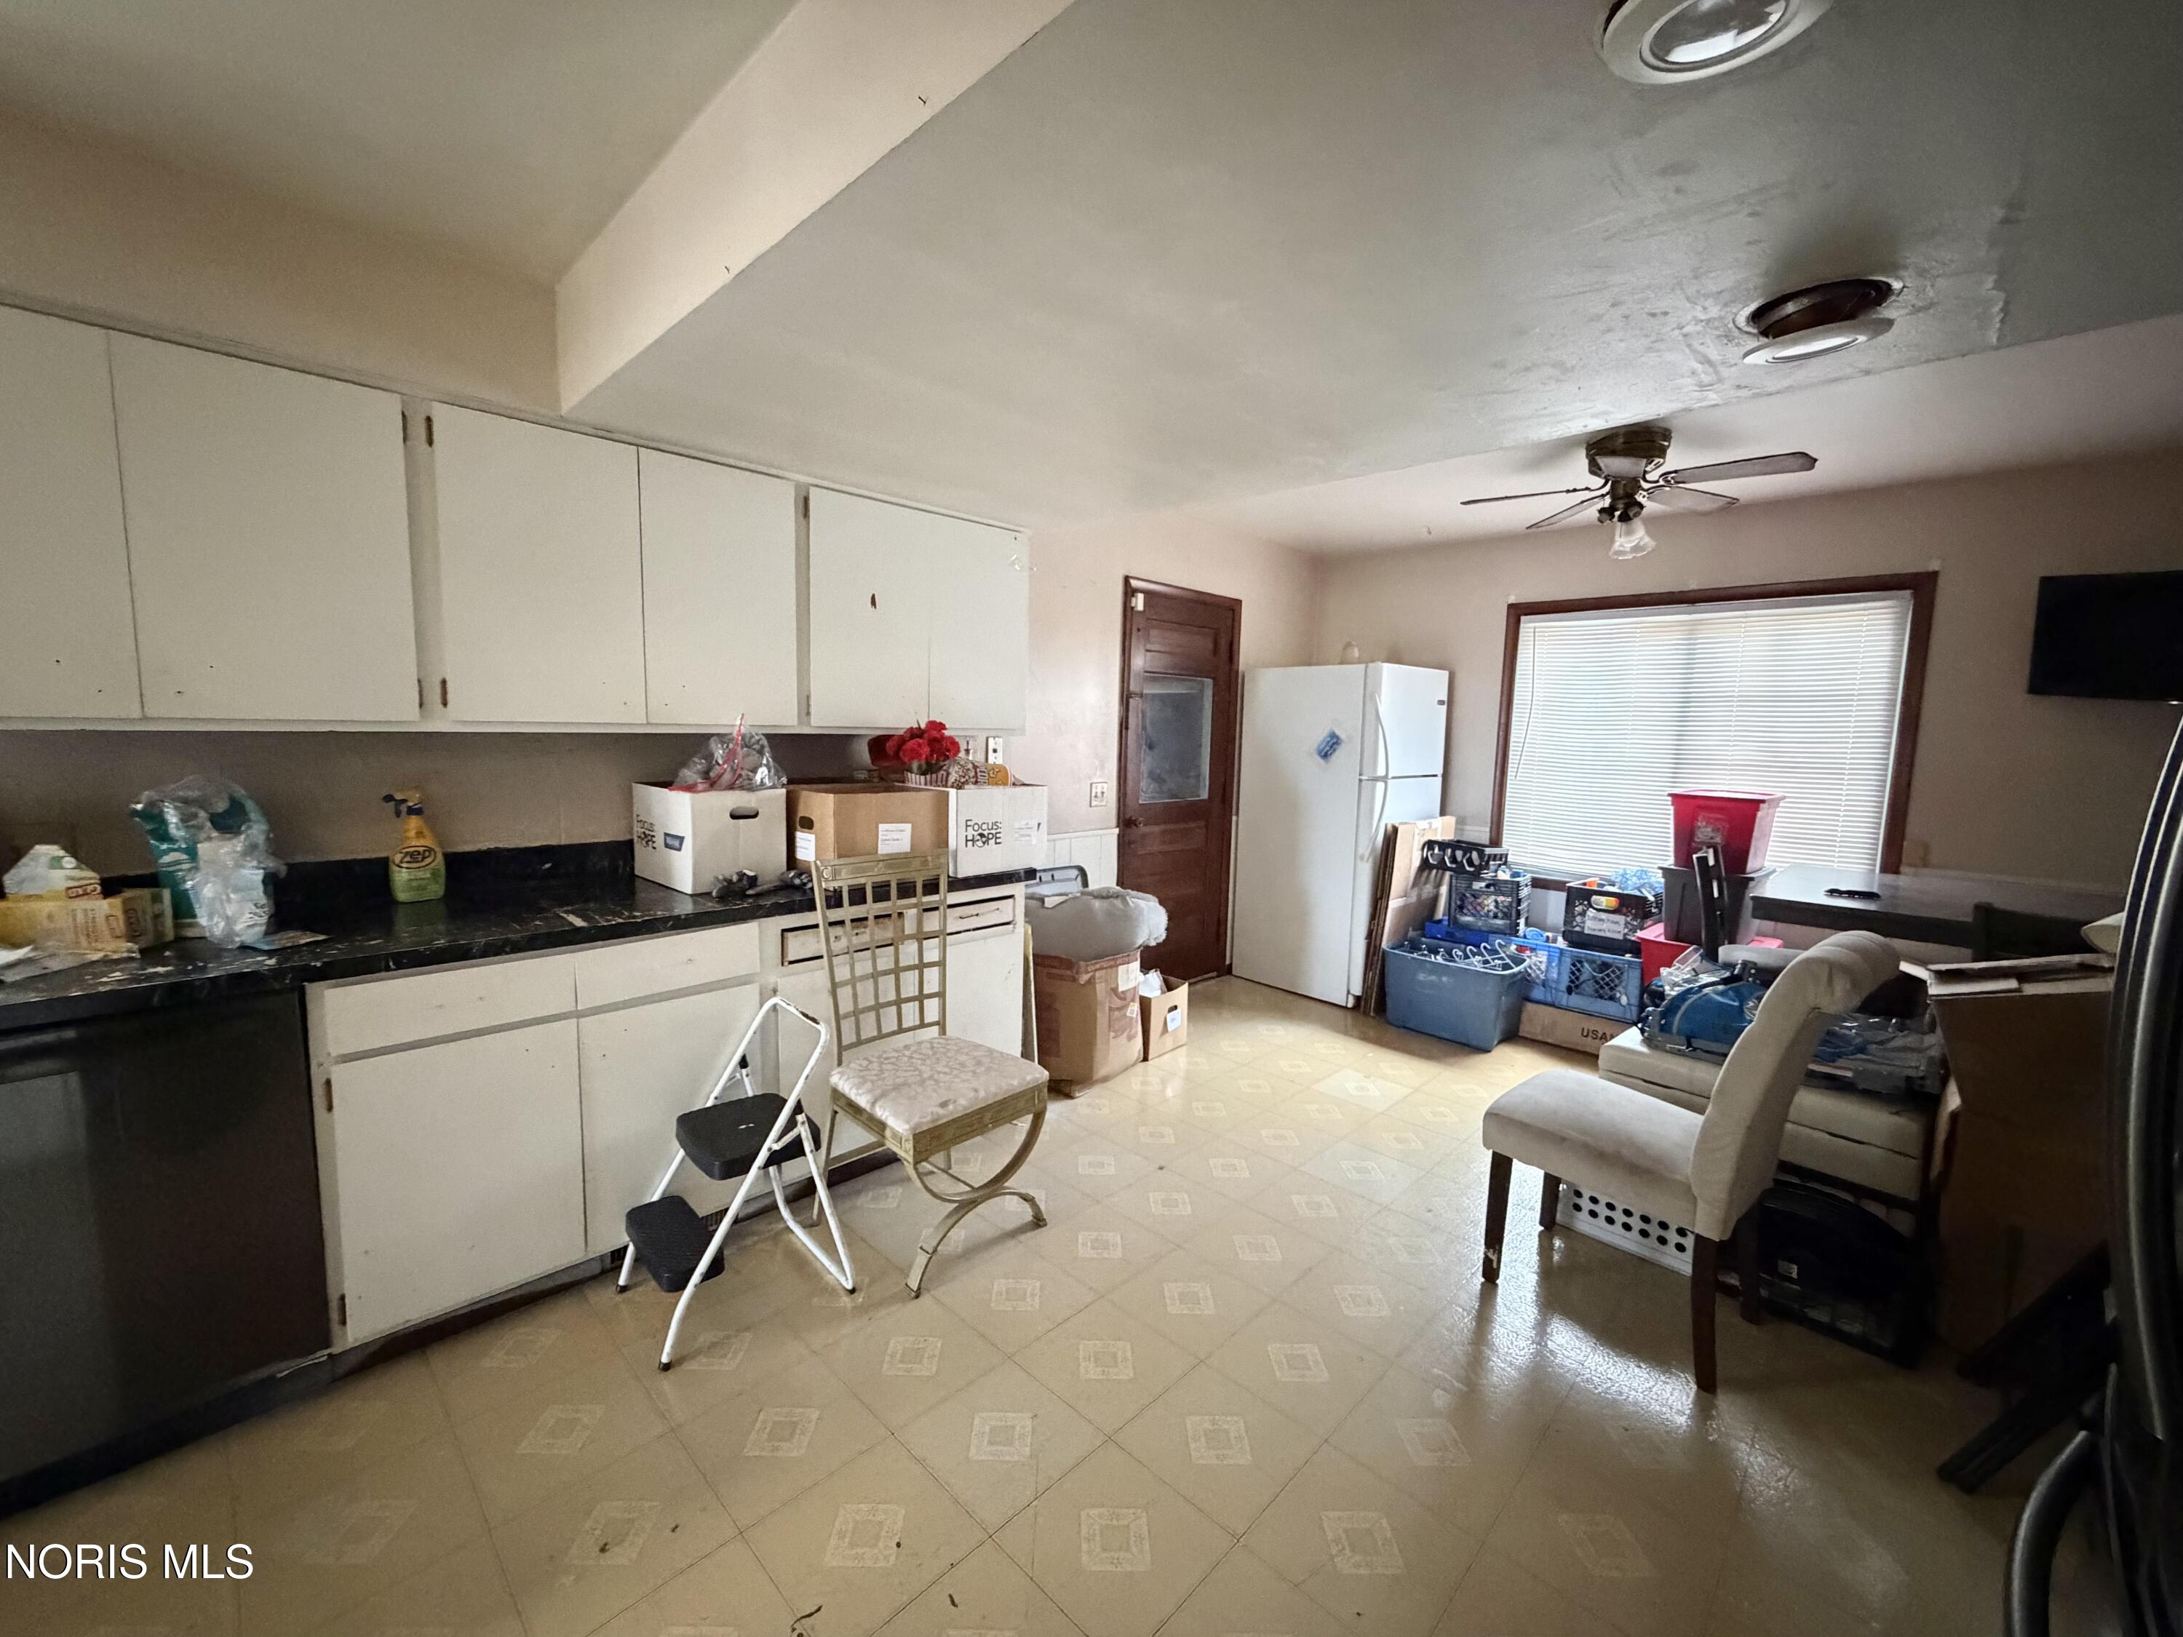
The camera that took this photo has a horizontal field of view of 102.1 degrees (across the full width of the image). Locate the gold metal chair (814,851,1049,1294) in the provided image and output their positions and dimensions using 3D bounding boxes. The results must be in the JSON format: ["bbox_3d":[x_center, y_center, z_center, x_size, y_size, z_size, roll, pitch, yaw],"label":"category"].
[{"bbox_3d":[-0.425,0.626,2.411,0.480,1.025,0.480,8,9,43],"label":"gold metal chair"}]

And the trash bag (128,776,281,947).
[{"bbox_3d":[-1.823,0.088,1.831,0.180,0.335,0.215,7,9,44],"label":"trash bag"}]

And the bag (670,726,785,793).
[{"bbox_3d":[-1.074,-0.173,2.635,0.240,0.215,0.280,7,9,44],"label":"bag"}]

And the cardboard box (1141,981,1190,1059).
[{"bbox_3d":[0.208,0.855,3.925,0.380,0.278,0.285,8,9,43],"label":"cardboard box"}]

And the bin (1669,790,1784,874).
[{"bbox_3d":[2.675,0.050,3.747,0.335,0.298,0.450,7,9,44],"label":"bin"}]

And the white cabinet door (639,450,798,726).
[{"bbox_3d":[-1.039,-0.621,2.496,0.025,0.712,0.436,7,8,44],"label":"white cabinet door"}]

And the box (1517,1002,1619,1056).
[{"bbox_3d":[2.272,0.943,4.074,0.560,0.172,0.390,7,8,44],"label":"box"}]

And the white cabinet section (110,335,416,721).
[{"bbox_3d":[-1.712,-0.572,1.865,0.020,0.722,0.437,7,9,44],"label":"white cabinet section"}]

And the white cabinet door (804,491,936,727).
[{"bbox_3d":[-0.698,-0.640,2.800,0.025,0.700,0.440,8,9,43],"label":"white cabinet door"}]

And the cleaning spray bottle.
[{"bbox_3d":[-1.701,0.067,2.225,0.072,0.280,0.124,8,9,43],"label":"cleaning spray bottle"}]

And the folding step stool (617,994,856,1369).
[{"bbox_3d":[-0.870,0.828,2.135,0.440,0.680,0.385,-4,8,-41],"label":"folding step stool"}]

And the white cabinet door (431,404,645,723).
[{"bbox_3d":[-1.321,-0.585,2.151,0.025,0.700,0.425,8,9,43],"label":"white cabinet door"}]

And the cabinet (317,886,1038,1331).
[{"bbox_3d":[-1.094,0.657,2.626,0.590,0.835,1.850,7,8,44],"label":"cabinet"}]

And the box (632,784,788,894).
[{"bbox_3d":[-1.131,0.042,2.634,0.415,0.273,0.288,6,8,40],"label":"box"}]

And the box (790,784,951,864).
[{"bbox_3d":[-0.700,0.045,2.771,0.380,0.275,0.295,-4,8,-41],"label":"box"}]

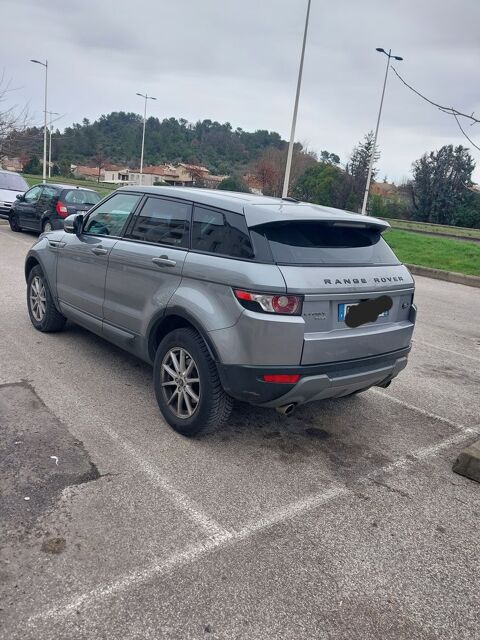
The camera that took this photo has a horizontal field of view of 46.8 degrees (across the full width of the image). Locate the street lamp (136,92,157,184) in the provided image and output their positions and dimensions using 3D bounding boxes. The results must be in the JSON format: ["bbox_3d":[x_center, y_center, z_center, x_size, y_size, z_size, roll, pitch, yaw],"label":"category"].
[{"bbox_3d":[-9.058,-16.351,52.247,2.400,9.300,0.350,-5,17,-39],"label":"street lamp"}]

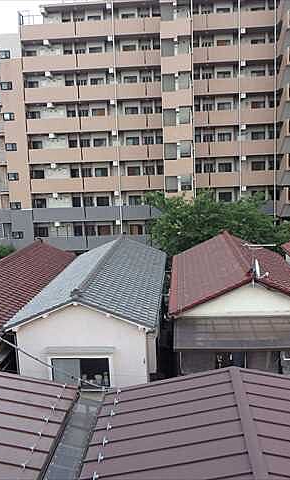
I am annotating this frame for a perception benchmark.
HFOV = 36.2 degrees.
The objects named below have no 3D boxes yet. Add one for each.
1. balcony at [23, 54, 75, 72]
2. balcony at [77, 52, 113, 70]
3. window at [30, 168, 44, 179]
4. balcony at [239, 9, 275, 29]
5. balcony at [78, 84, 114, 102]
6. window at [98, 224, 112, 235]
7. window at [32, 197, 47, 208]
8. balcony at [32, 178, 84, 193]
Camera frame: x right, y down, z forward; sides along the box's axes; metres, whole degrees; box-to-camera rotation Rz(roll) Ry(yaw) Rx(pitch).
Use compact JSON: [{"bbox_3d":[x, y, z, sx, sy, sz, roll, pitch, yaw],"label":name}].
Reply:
[{"bbox_3d":[-8.742,-16.379,41.519,4.920,1.380,1.300,-2,8,4],"label":"balcony"},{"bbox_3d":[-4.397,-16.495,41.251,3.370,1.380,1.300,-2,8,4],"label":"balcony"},{"bbox_3d":[-10.585,-6.436,43.876,1.380,1.030,0.120,-2,8,4],"label":"window"},{"bbox_3d":[10.176,-19.924,40.630,3.108,1.350,1.300,-1,7,4],"label":"balcony"},{"bbox_3d":[-4.525,-13.859,42.322,3.480,1.350,1.300,-1,8,5],"label":"balcony"},{"bbox_3d":[-4.014,-0.999,44.222,1.400,1.050,0.120,-2,8,4],"label":"window"},{"bbox_3d":[-10.473,-3.658,44.241,1.450,1.080,0.120,-2,8,4],"label":"window"},{"bbox_3d":[-8.518,-5.371,43.874,5.140,1.350,1.300,-1,8,5],"label":"balcony"}]

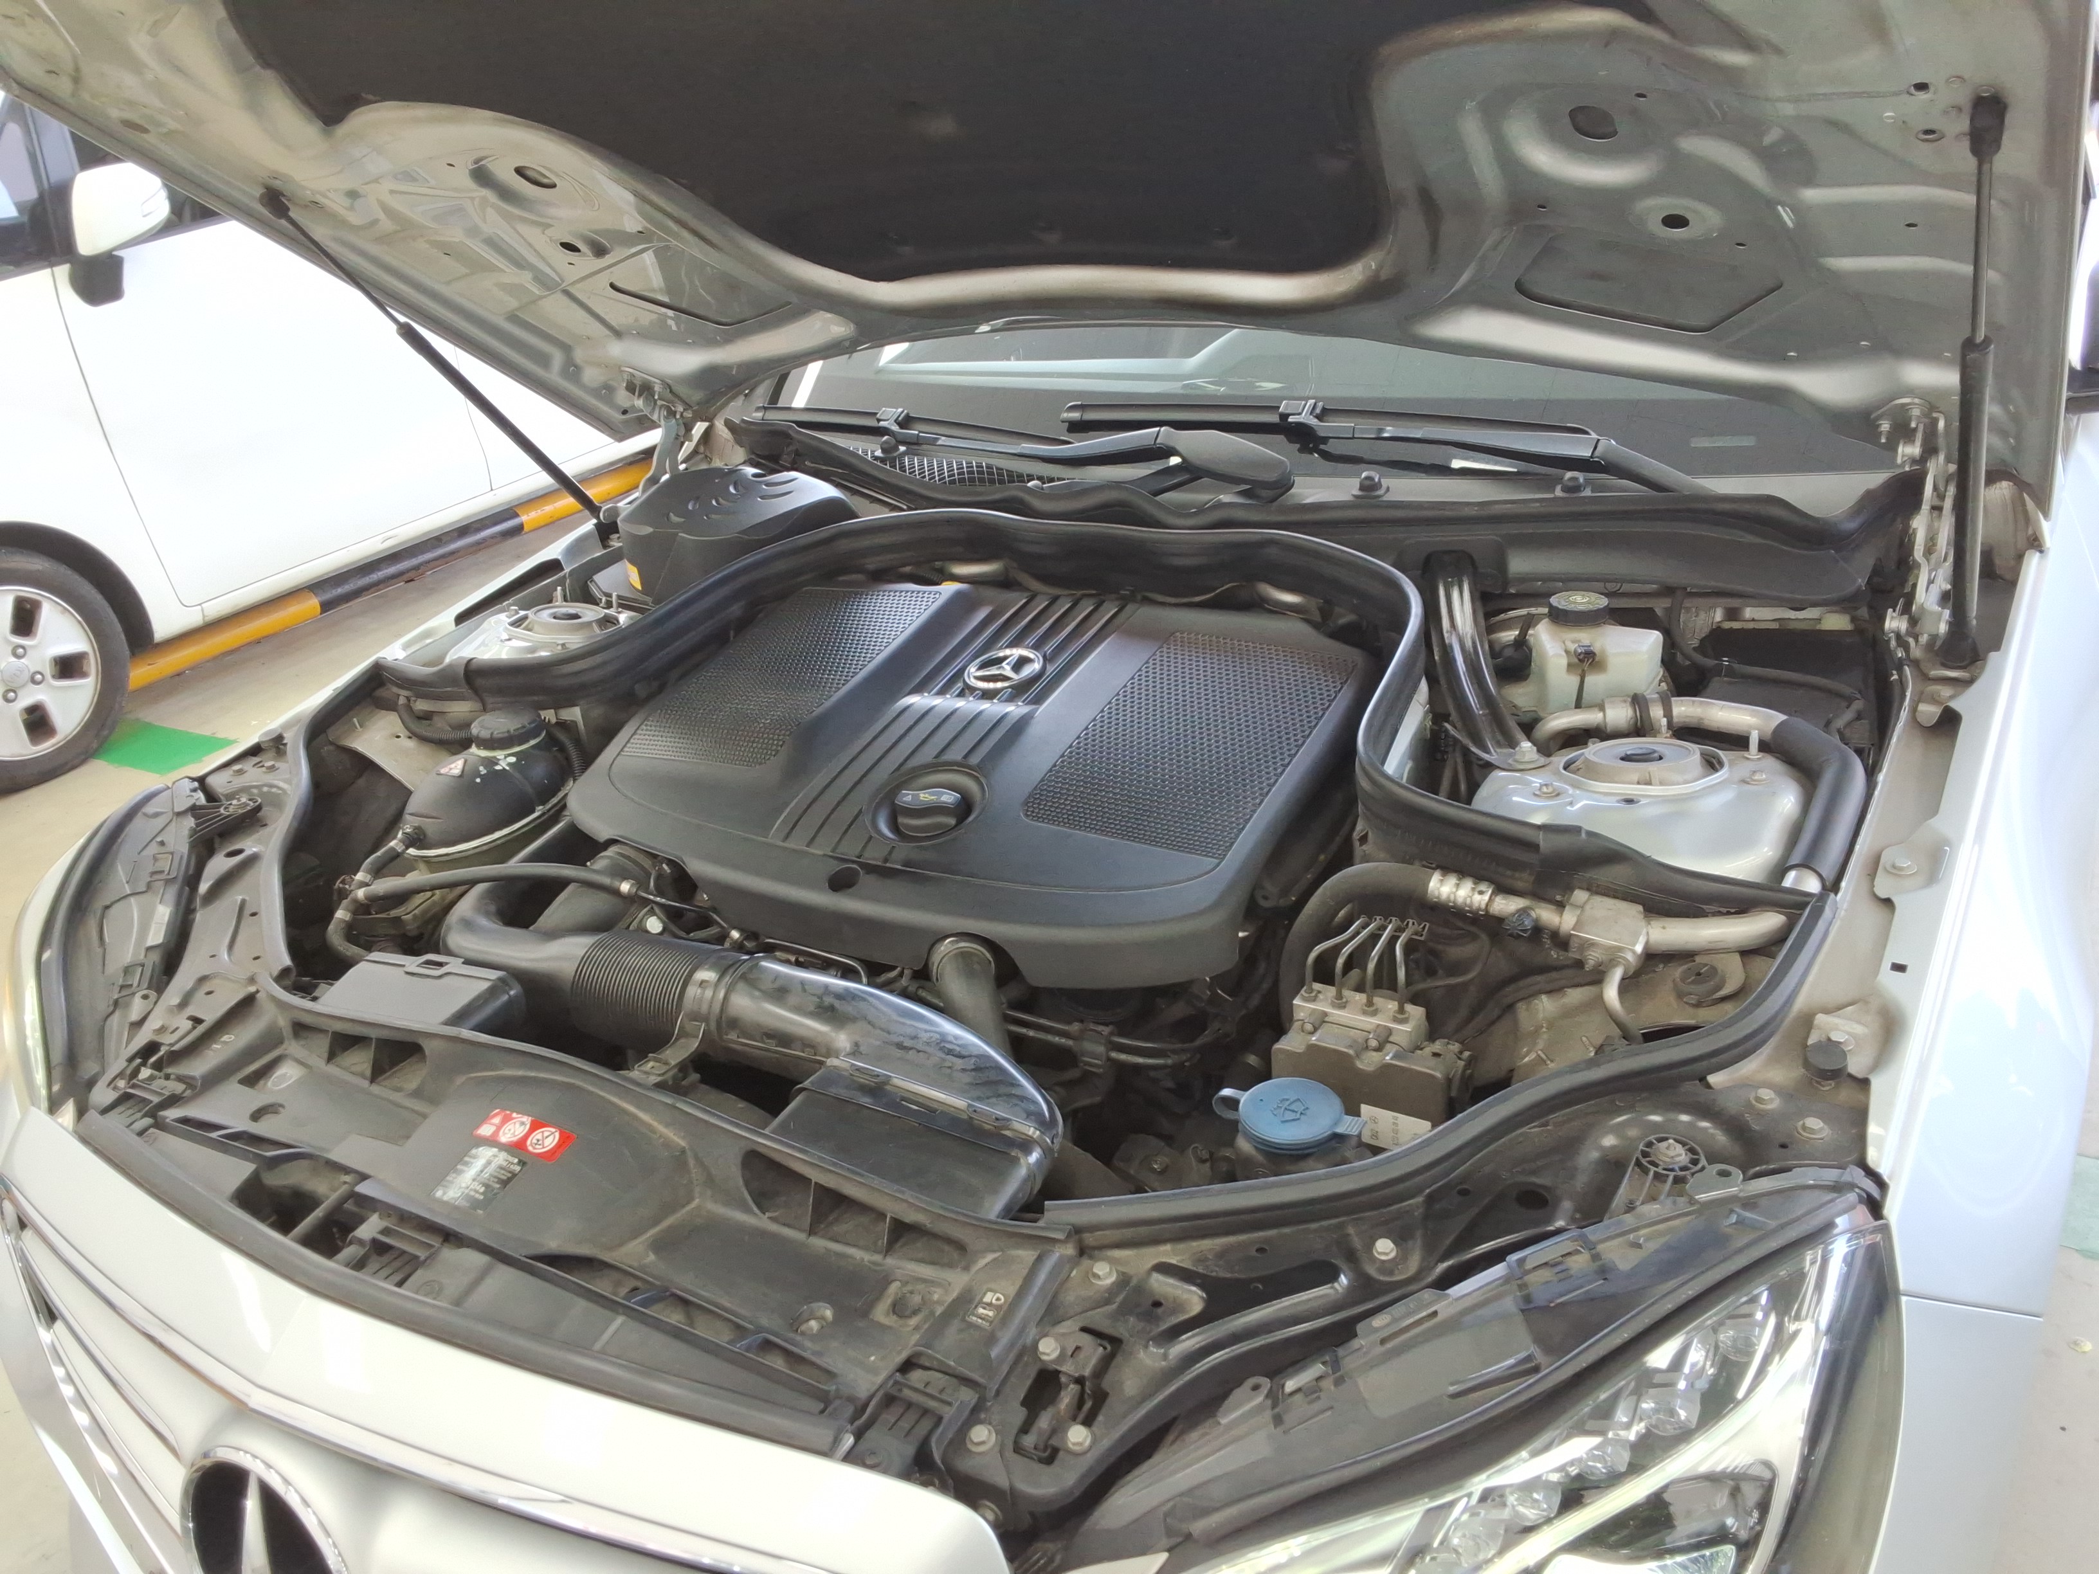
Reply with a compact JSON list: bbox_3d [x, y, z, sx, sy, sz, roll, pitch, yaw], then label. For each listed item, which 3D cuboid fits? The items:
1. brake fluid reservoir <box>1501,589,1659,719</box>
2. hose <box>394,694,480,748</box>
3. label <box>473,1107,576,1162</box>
[{"bbox_3d":[0.470,-0.110,1.501,0.135,0.118,0.095,10,29,30],"label":"brake fluid reservoir"},{"bbox_3d":[-0.662,-0.076,1.849,0.100,0.052,0.035,10,29,30],"label":"hose"},{"bbox_3d":[-0.355,0.236,1.150,0.078,0.002,0.025,10,40,30],"label":"label"}]

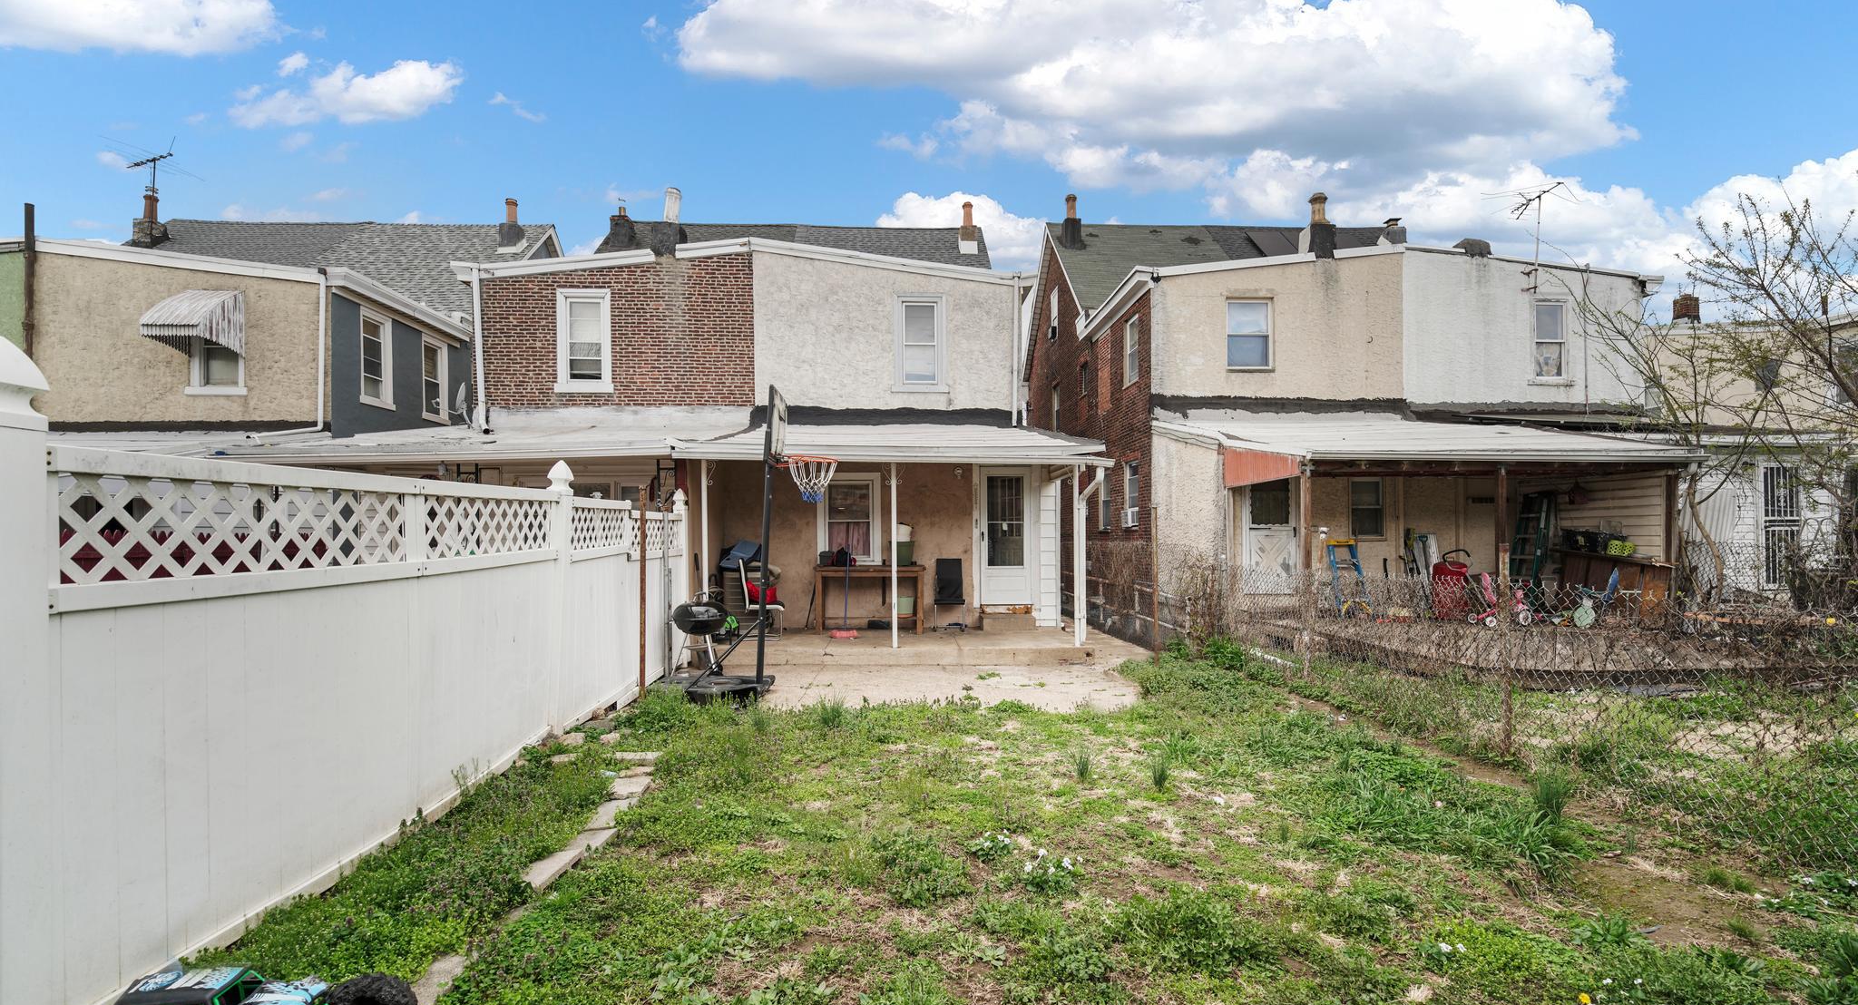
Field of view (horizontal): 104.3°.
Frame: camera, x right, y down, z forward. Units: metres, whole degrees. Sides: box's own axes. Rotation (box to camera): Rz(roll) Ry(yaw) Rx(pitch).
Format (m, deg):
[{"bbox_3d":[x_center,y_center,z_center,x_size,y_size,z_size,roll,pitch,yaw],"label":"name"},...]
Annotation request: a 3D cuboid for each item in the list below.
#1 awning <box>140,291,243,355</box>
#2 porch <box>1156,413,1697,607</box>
[{"bbox_3d":[-12.491,-3.167,12.301,0.950,1.220,0.870,0,-2,-2],"label":"awning"},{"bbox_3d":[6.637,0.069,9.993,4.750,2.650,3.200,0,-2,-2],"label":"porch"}]

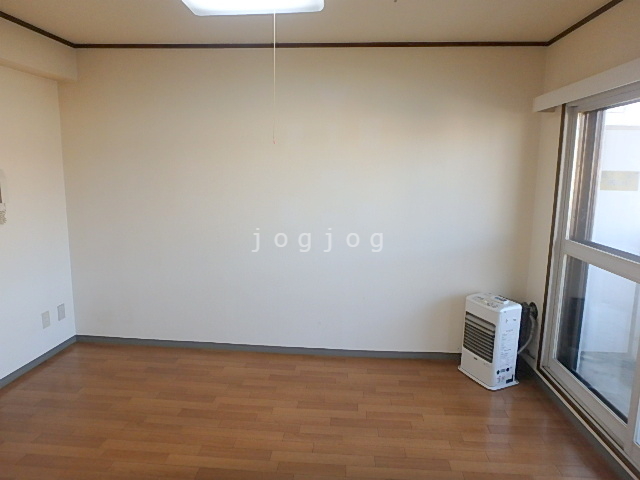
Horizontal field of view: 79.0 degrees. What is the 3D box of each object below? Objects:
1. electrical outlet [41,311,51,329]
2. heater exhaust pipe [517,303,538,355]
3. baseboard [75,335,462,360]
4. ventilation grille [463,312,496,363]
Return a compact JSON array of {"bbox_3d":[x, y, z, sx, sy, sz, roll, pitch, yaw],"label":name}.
[{"bbox_3d":[-2.094,0.615,2.978,0.010,0.120,0.070,2,9,4],"label":"electrical outlet"},{"bbox_3d":[1.470,0.639,2.837,0.150,0.360,0.160,2,9,4],"label":"heater exhaust pipe"},{"bbox_3d":[-0.361,0.902,3.207,3.450,0.064,0.015,2,9,4],"label":"baseboard"},{"bbox_3d":[1.145,0.690,2.777,0.030,0.272,0.292,-2,9,-19],"label":"ventilation grille"}]

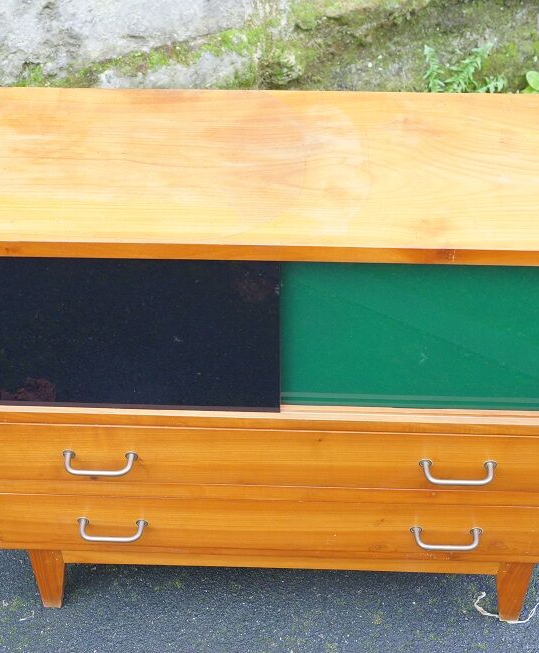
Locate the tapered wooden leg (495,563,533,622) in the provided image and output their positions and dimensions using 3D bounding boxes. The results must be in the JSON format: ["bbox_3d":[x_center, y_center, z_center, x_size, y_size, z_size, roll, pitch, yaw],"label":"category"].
[{"bbox_3d":[0.416,0.447,1.852,0.063,0.198,0.032,1,44,2],"label":"tapered wooden leg"}]

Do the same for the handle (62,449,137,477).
[{"bbox_3d":[-0.258,0.209,1.603,0.113,0.019,0.038,1,44,2],"label":"handle"}]

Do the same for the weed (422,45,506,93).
[{"bbox_3d":[0.552,-0.695,3.056,0.244,0.195,0.146,1,44,2],"label":"weed"}]

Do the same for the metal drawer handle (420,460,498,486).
[{"bbox_3d":[0.283,0.220,1.585,0.115,0.019,0.038,1,44,2],"label":"metal drawer handle"}]

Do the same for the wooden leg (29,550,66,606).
[{"bbox_3d":[-0.380,0.431,1.878,0.062,0.198,0.032,1,44,2],"label":"wooden leg"}]

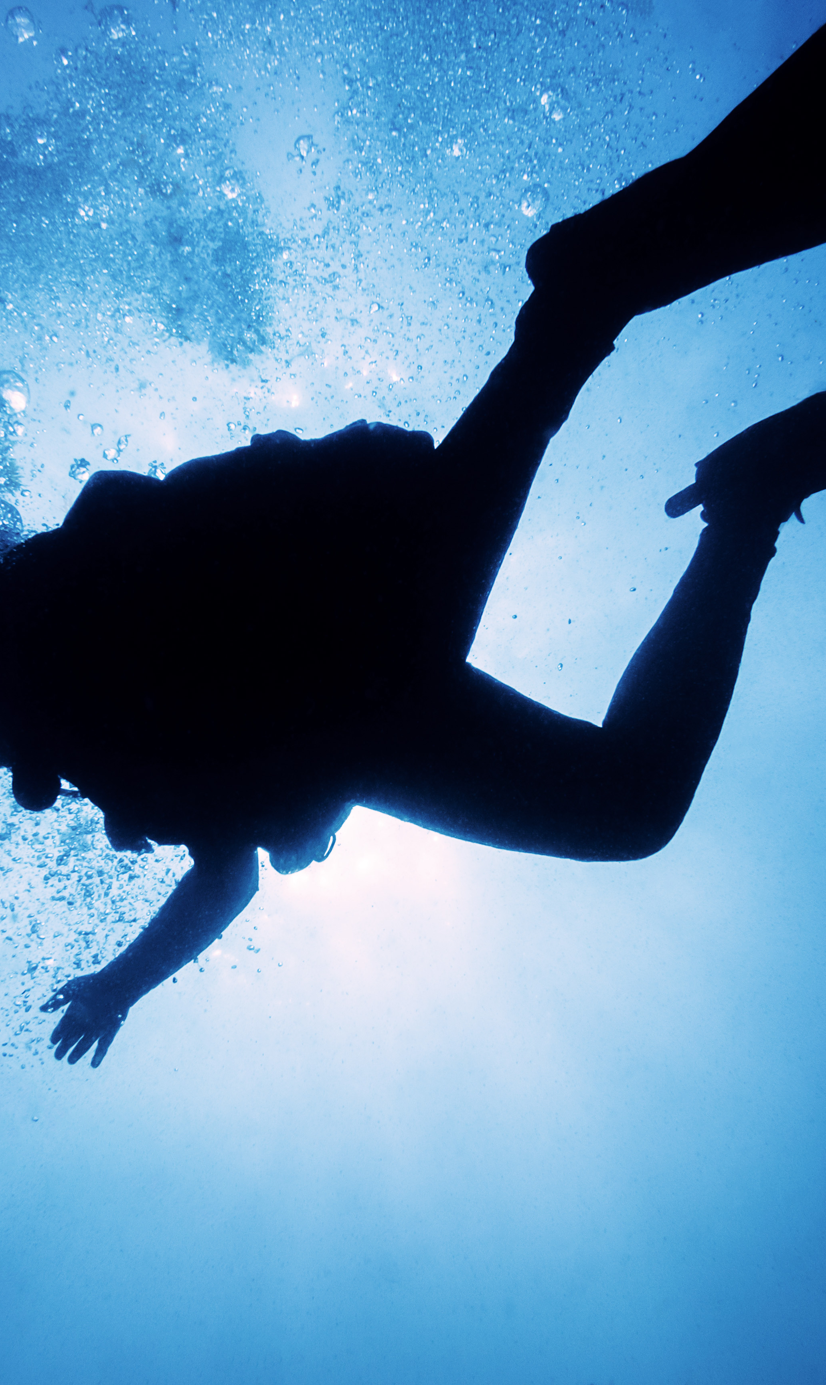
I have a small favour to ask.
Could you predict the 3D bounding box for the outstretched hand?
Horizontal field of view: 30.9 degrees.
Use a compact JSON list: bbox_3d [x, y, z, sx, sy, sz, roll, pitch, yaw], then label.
[{"bbox_3d":[-0.515,0.511,2.330,0.118,0.160,0.055,30,-18,0],"label":"outstretched hand"}]

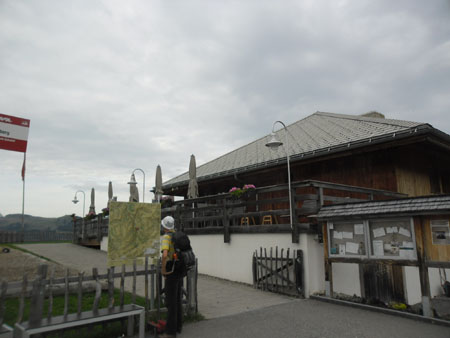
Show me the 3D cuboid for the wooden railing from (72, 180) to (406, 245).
[{"bbox_3d":[-1.623,2.522,15.491,4.774,1.394,16.940,8,-14,-38],"label":"wooden railing"}]

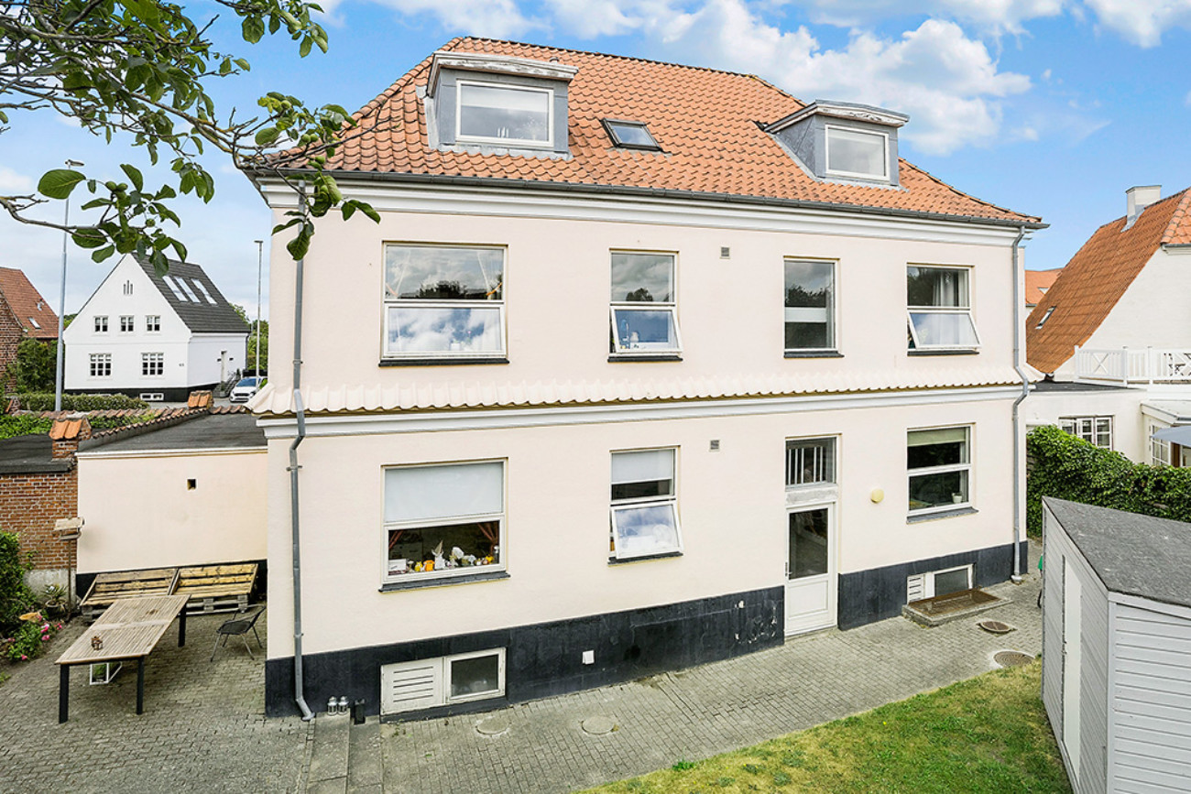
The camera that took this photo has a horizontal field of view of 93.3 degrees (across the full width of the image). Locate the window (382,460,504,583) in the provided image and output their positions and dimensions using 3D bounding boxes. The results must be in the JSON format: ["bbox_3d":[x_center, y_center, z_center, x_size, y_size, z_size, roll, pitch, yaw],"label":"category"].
[{"bbox_3d":[-2.039,1.670,7.659,1.611,1.539,0.120,-1,4,-18],"label":"window"}]

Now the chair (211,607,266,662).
[{"bbox_3d":[-4.917,3.249,7.750,0.670,0.690,0.520,-1,3,-13],"label":"chair"}]

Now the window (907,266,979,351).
[{"bbox_3d":[5.913,-1.522,9.659,1.445,1.486,0.260,-1,3,-17],"label":"window"}]

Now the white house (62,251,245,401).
[{"bbox_3d":[-30.400,-4.648,39.900,8.000,9.500,6.900,0,3,-2],"label":"white house"}]

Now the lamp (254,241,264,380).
[{"bbox_3d":[-16.744,-3.889,28.000,0.500,7.918,0.250,1,2,0],"label":"lamp"}]

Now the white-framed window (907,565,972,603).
[{"bbox_3d":[5.896,3.271,9.716,1.445,0.593,0.100,-1,3,-17],"label":"white-framed window"}]

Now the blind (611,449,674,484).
[{"bbox_3d":[0.692,1.053,8.599,1.014,0.492,0.050,-1,4,-18],"label":"blind"}]

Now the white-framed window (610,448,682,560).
[{"bbox_3d":[0.716,1.542,8.069,1.041,1.579,0.280,-1,3,-17],"label":"white-framed window"}]

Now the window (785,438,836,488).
[{"bbox_3d":[3.371,1.060,8.986,0.977,0.830,0.120,-1,3,-17],"label":"window"}]

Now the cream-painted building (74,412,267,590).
[{"bbox_3d":[-7.475,1.738,11.623,3.700,2.550,3.900,-1,3,-17],"label":"cream-painted building"}]

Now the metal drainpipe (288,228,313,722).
[{"bbox_3d":[-3.488,0.755,6.620,0.220,6.142,0.200,0,2,-17],"label":"metal drainpipe"}]

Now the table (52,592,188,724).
[{"bbox_3d":[-6.550,3.583,7.919,1.000,0.730,1.700,-1,4,-20],"label":"table"}]

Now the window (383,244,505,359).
[{"bbox_3d":[-1.935,-1.241,7.343,1.508,1.502,0.120,-1,3,-17],"label":"window"}]

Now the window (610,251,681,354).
[{"bbox_3d":[0.770,-1.415,8.477,1.116,1.573,0.280,-1,4,-18],"label":"window"}]

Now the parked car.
[{"bbox_3d":[-22.900,-0.607,37.600,1.780,1.500,4.150,-1,4,-16],"label":"parked car"}]

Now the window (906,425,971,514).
[{"bbox_3d":[6.320,1.346,10.375,1.549,1.548,0.120,-1,4,-18],"label":"window"}]

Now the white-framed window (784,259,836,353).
[{"bbox_3d":[3.355,-1.445,8.981,1.010,1.482,0.120,-1,3,-17],"label":"white-framed window"}]

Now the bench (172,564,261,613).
[{"bbox_3d":[-6.628,3.389,9.810,1.200,0.640,0.620,-1,4,-18],"label":"bench"}]

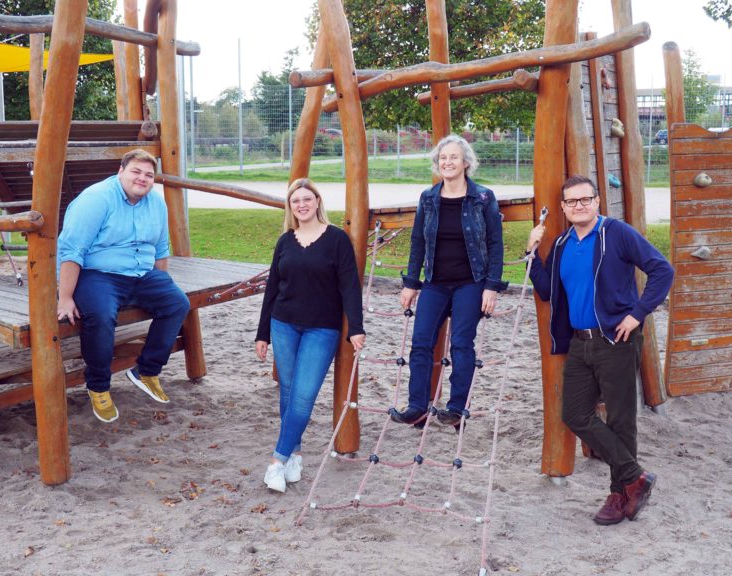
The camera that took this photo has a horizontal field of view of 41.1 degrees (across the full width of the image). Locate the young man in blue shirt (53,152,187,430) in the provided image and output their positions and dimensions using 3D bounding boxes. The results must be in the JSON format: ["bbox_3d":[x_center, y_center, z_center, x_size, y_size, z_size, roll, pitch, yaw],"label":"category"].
[{"bbox_3d":[-1.336,-0.008,5.380,0.660,1.450,0.740,-7,11,-38],"label":"young man in blue shirt"}]

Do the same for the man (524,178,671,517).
[{"bbox_3d":[1.146,0.286,4.770,0.660,1.690,0.480,5,10,33],"label":"man"}]

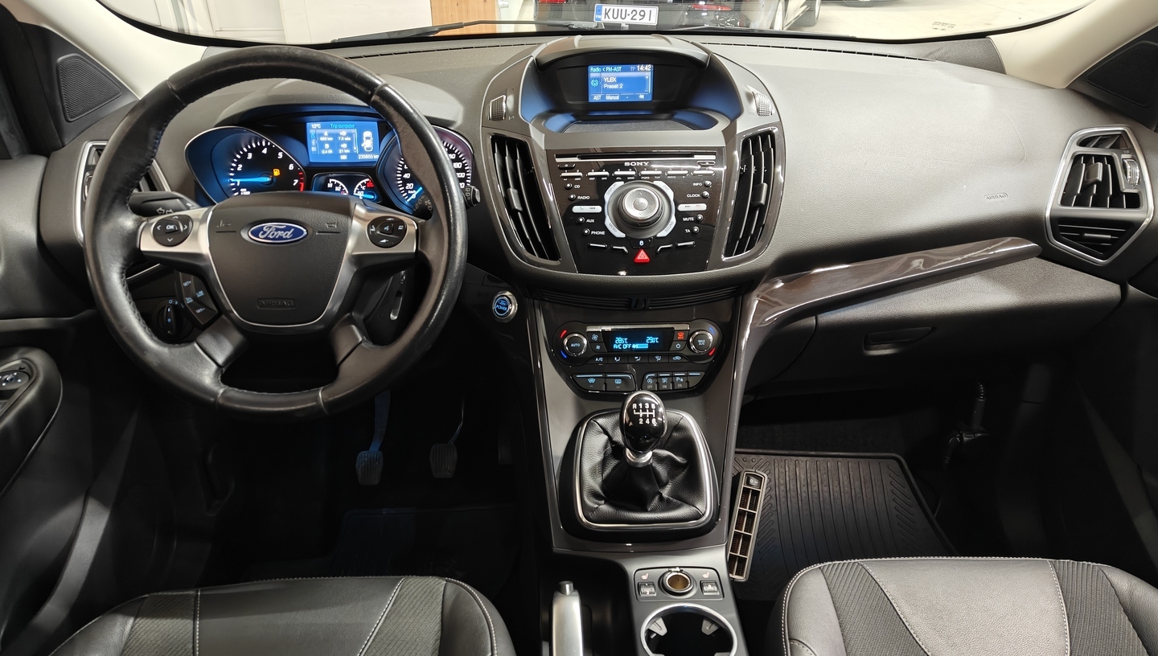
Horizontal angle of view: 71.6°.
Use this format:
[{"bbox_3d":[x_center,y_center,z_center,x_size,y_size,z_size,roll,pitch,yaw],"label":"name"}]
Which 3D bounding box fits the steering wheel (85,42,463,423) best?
[{"bbox_3d":[-0.302,-0.096,0.832,0.375,0.375,0.095,-1,5,-3],"label":"steering wheel"}]

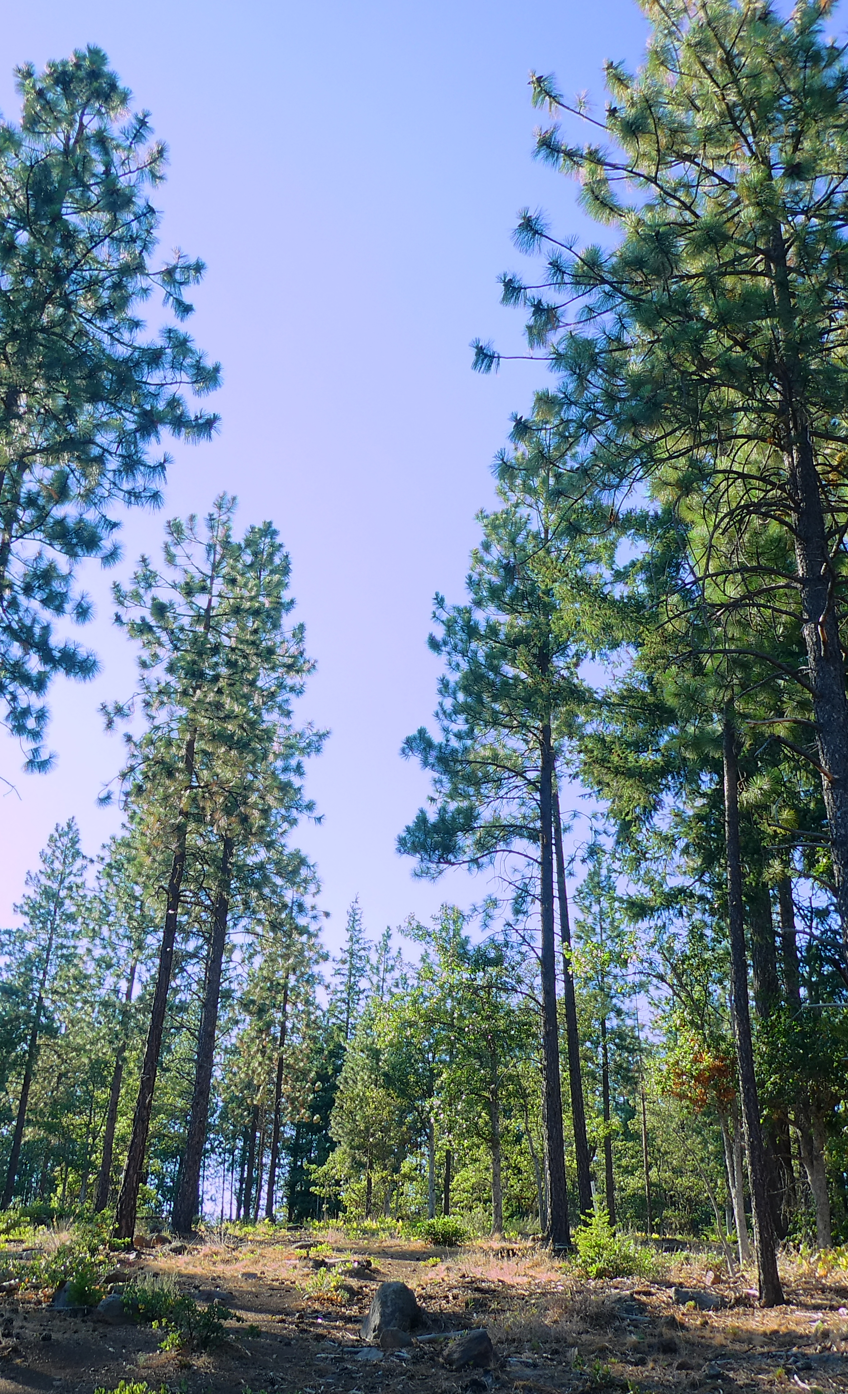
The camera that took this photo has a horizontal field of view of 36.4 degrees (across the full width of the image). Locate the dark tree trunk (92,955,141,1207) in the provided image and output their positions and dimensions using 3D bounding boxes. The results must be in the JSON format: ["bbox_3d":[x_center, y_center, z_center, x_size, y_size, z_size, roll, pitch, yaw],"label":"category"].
[{"bbox_3d":[-9.223,11.468,38.895,0.360,7.513,0.360,8,-27,-11],"label":"dark tree trunk"}]

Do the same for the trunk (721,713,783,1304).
[{"bbox_3d":[4.180,3.631,16.665,0.310,7.596,0.310,-4,-27,13],"label":"trunk"}]

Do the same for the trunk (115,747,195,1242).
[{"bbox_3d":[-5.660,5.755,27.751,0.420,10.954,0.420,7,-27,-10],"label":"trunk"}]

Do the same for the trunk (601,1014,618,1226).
[{"bbox_3d":[4.920,11.198,34.408,0.270,5.450,0.270,-2,-28,7],"label":"trunk"}]

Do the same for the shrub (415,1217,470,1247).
[{"bbox_3d":[0.396,11.481,27.595,1.150,0.570,1.035,1,-27,1],"label":"shrub"}]

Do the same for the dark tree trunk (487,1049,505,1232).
[{"bbox_3d":[1.415,8.866,25.795,0.220,3.470,0.220,-2,-28,2],"label":"dark tree trunk"}]

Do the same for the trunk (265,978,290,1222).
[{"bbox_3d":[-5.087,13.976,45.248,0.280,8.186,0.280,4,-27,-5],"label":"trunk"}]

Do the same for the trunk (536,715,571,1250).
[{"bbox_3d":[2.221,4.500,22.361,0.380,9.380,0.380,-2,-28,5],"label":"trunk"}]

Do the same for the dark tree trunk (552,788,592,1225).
[{"bbox_3d":[3.089,6.096,27.101,0.370,8.990,0.350,-4,-28,5],"label":"dark tree trunk"}]

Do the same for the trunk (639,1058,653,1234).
[{"bbox_3d":[6.933,14.021,40.493,0.190,5.177,0.190,-1,-27,9],"label":"trunk"}]

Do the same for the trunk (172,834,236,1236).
[{"bbox_3d":[-4.780,7.136,28.395,0.460,8.682,0.460,7,-27,-8],"label":"trunk"}]

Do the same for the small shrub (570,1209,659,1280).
[{"bbox_3d":[2.717,7.919,18.571,1.200,0.874,1.080,-2,-27,8],"label":"small shrub"}]

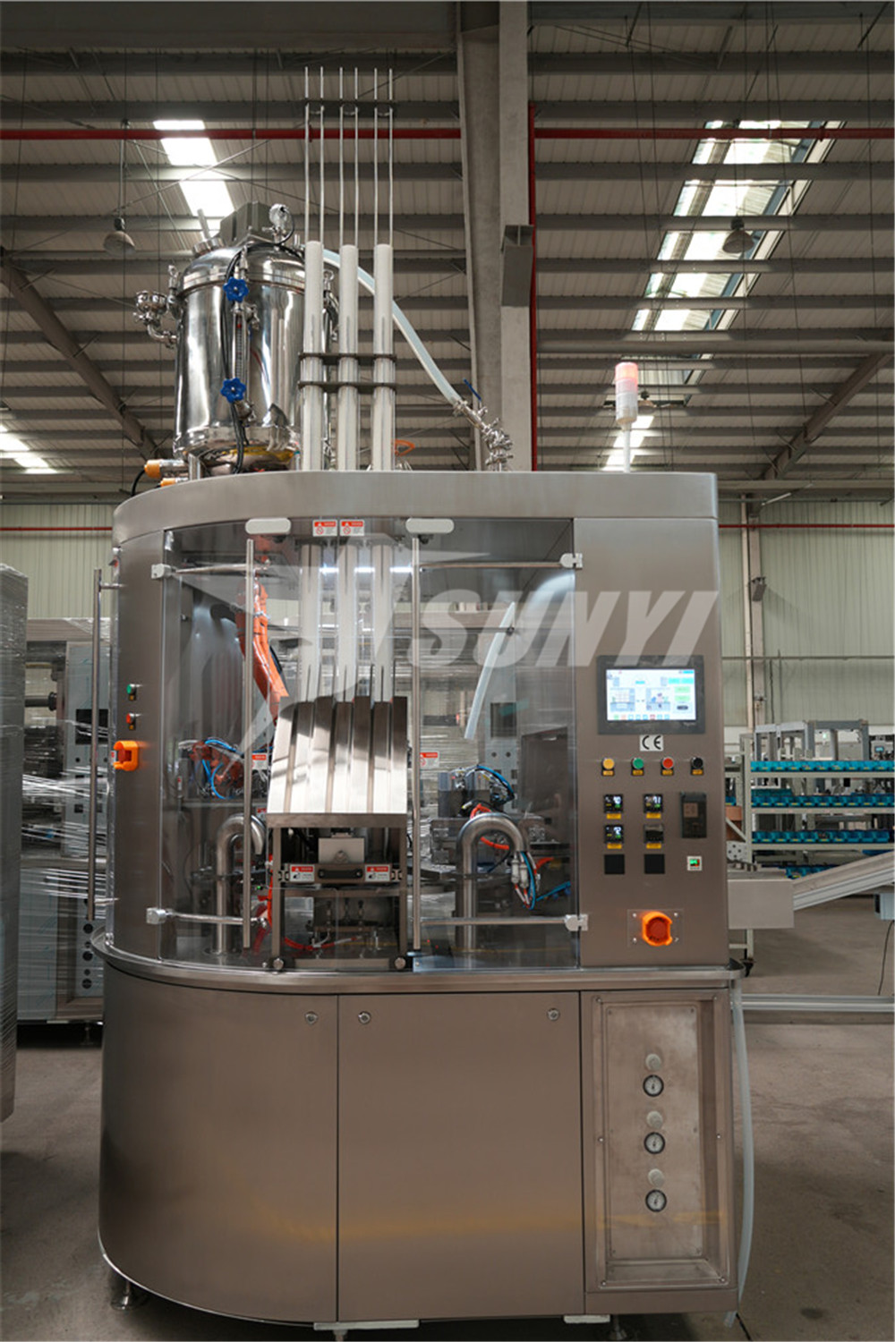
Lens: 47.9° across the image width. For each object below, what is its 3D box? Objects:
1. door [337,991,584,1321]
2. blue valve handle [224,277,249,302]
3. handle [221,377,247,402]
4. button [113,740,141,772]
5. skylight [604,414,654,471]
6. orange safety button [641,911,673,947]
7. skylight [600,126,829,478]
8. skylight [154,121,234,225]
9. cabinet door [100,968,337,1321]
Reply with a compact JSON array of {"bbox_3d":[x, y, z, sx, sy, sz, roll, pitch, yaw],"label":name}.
[{"bbox_3d":[0.032,1.159,2.432,0.590,0.757,0.030,0,-4,-2],"label":"door"},{"bbox_3d":[-0.575,-1.040,2.744,0.064,0.064,0.024,0,-4,0],"label":"blue valve handle"},{"bbox_3d":[-0.579,-0.759,2.723,0.064,0.064,0.024,0,-4,0],"label":"handle"},{"bbox_3d":[-0.868,0.229,2.719,0.052,0.080,0.073,4,-6,-43],"label":"button"},{"bbox_3d":[4.683,-5.872,26.052,0.684,0.060,3.810,0,-10,0],"label":"skylight"},{"bbox_3d":[0.511,0.625,2.451,0.073,0.080,0.050,0,-4,-2],"label":"orange safety button"},{"bbox_3d":[4.653,-6.817,21.096,1.891,0.300,13.738,0,-10,0],"label":"skylight"},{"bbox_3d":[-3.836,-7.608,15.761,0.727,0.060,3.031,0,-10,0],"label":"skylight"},{"bbox_3d":[-0.681,1.178,2.627,0.938,0.760,0.200,-3,-5,35],"label":"cabinet door"}]

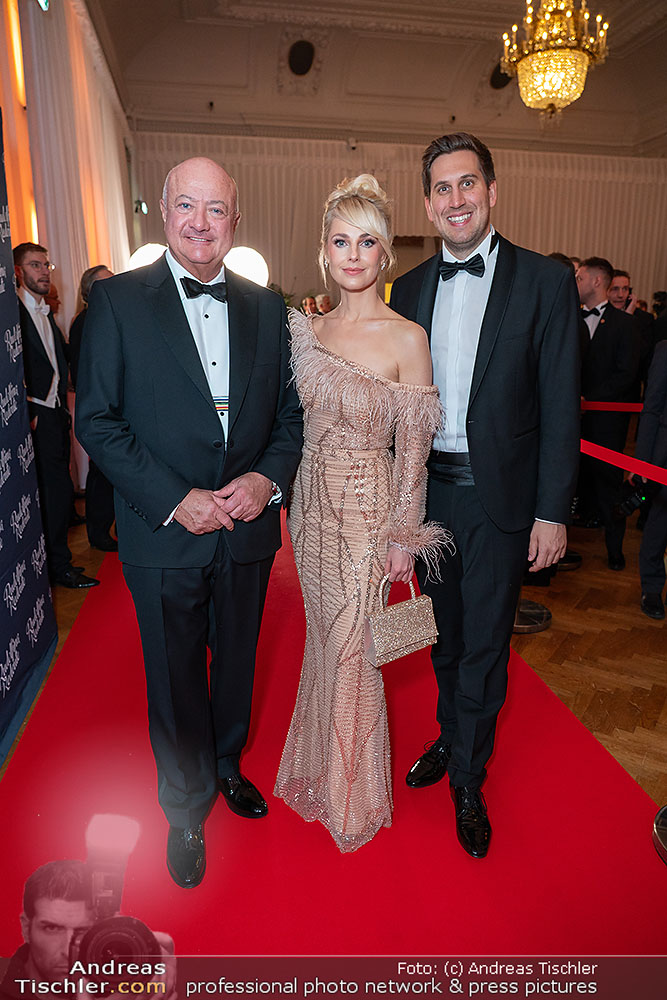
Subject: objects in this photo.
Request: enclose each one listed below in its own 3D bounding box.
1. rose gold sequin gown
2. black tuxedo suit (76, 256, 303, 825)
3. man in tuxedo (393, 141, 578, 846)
[{"bbox_3d":[0.065,0.217,1.865,0.500,1.435,0.420,3,14,12],"label":"rose gold sequin gown"},{"bbox_3d":[-0.353,0.173,1.783,0.570,1.515,0.420,-5,16,-22],"label":"black tuxedo suit"},{"bbox_3d":[0.370,0.006,1.834,0.560,1.860,0.440,5,15,19],"label":"man in tuxedo"}]

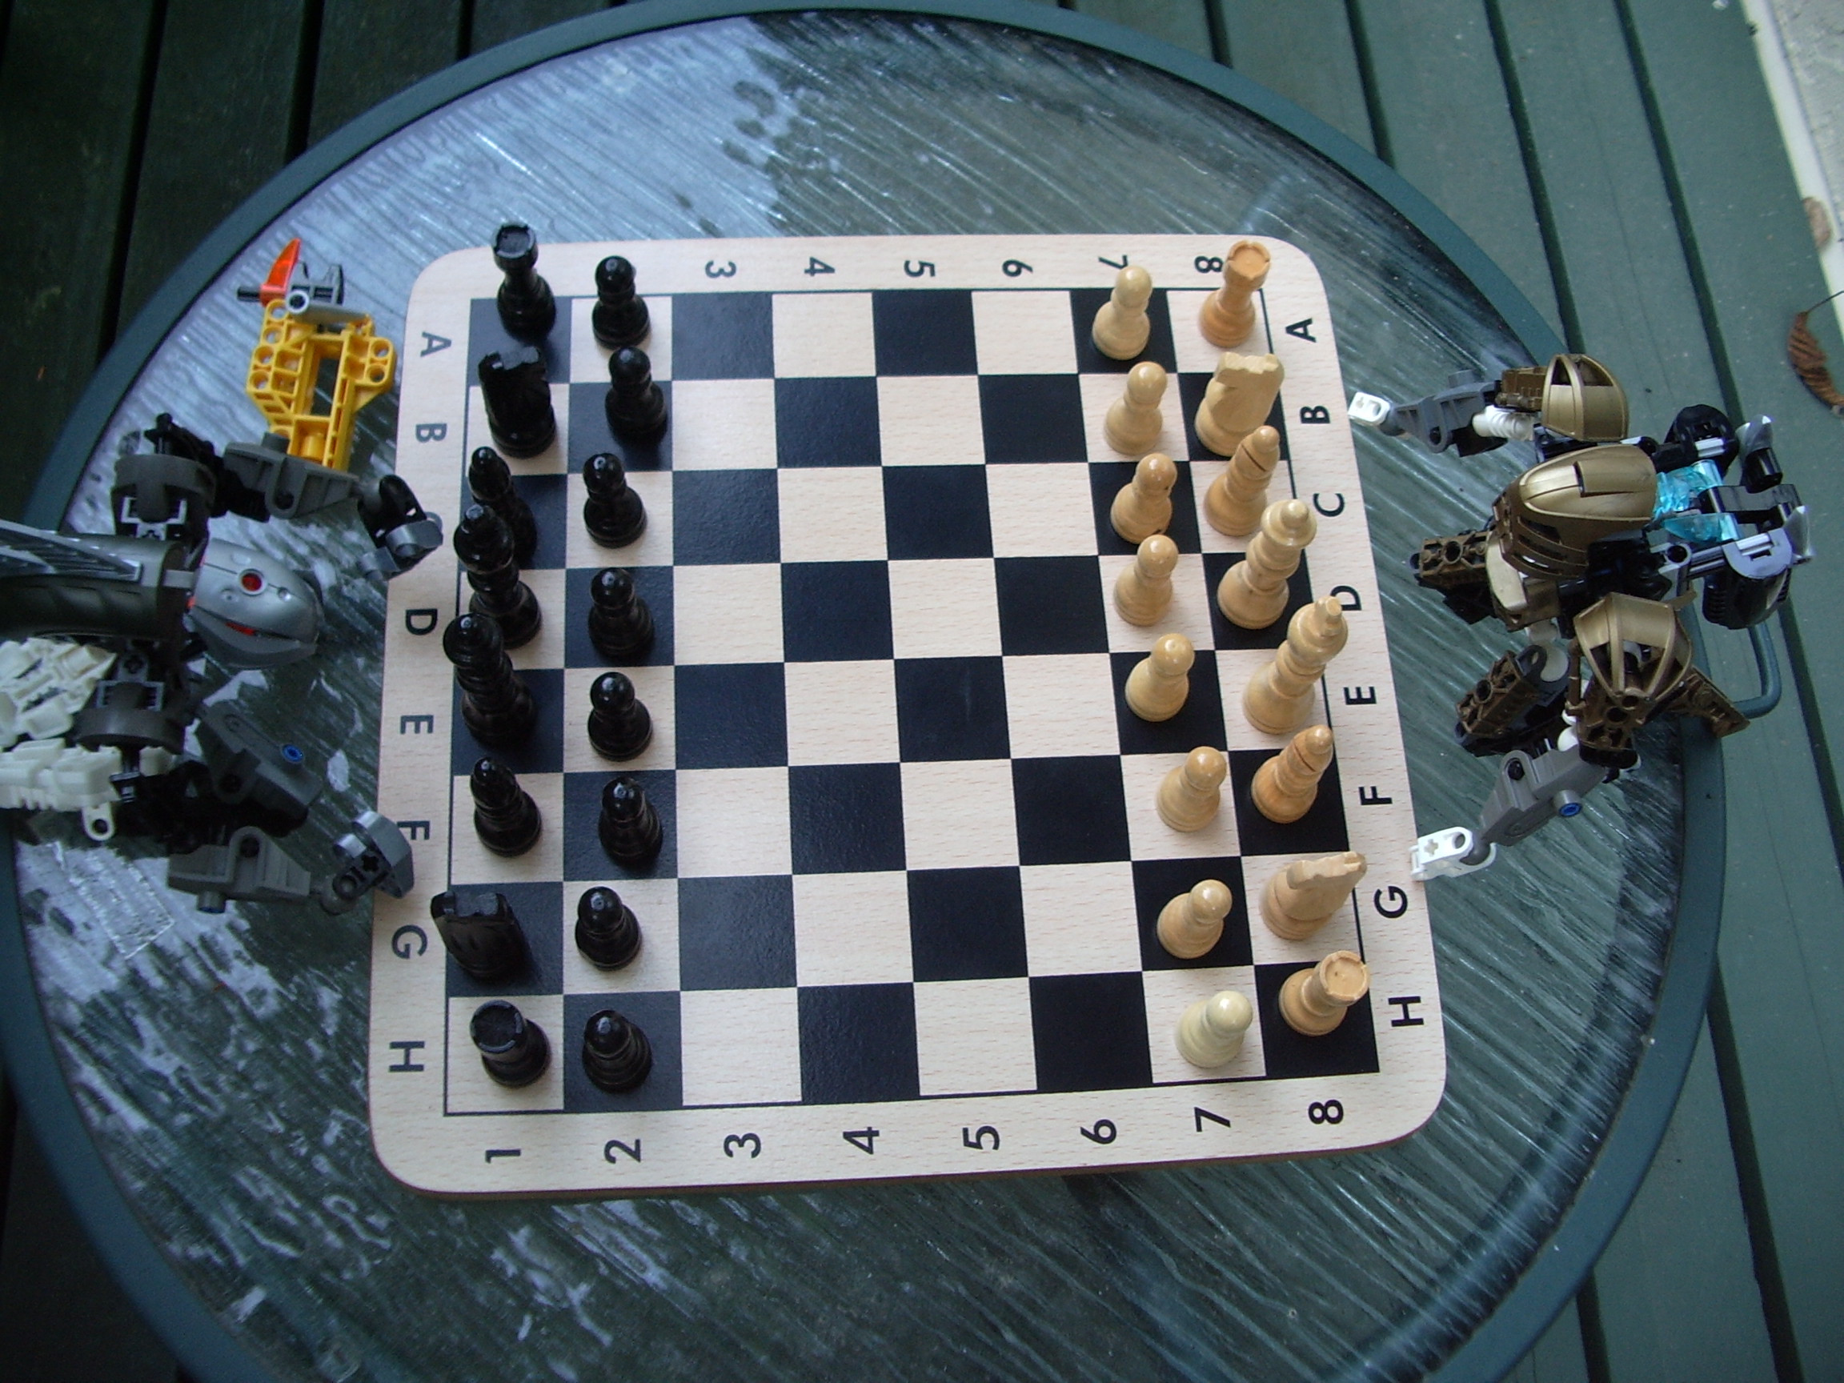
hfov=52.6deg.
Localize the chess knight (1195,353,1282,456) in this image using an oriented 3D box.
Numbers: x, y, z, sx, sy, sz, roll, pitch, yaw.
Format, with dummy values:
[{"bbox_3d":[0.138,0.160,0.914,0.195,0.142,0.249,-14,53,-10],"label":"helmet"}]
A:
[{"bbox_3d":[0.092,-0.084,0.536,0.020,0.036,0.018,6,68,-2],"label":"chess knight"}]

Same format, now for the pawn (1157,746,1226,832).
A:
[{"bbox_3d":[0.073,0.024,0.494,0.017,0.033,0.017,-2,69,-5],"label":"pawn"}]

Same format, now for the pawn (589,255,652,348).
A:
[{"bbox_3d":[-0.088,-0.114,0.536,0.017,0.033,0.017,-2,69,-5],"label":"pawn"}]

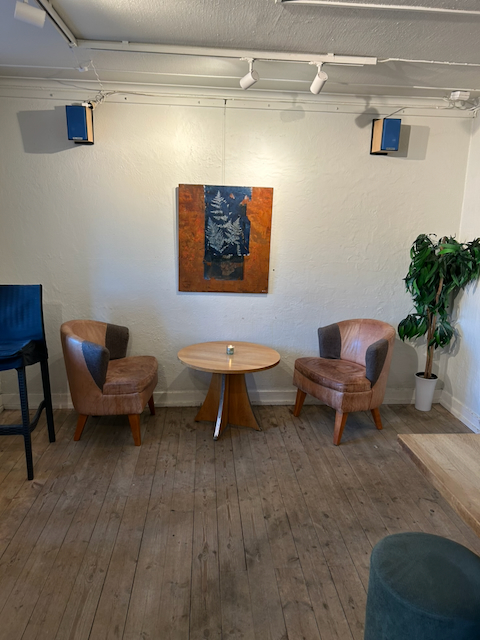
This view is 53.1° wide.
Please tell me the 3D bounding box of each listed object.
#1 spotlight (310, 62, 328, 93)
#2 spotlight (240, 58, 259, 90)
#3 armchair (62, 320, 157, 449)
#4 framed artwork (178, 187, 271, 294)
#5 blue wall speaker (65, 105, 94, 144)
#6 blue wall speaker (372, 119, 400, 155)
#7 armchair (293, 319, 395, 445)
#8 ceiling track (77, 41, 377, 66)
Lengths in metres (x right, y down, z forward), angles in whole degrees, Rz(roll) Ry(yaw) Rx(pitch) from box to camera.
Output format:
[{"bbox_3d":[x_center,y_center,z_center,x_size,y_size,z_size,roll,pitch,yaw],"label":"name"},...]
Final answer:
[{"bbox_3d":[0.456,-1.385,2.745,0.076,0.162,0.117,-3,13,-22],"label":"spotlight"},{"bbox_3d":[0.055,-1.389,2.707,0.076,0.162,0.117,-7,15,-37],"label":"spotlight"},{"bbox_3d":[-0.943,0.410,3.458,0.618,0.775,0.638,2,12,1],"label":"armchair"},{"bbox_3d":[-0.117,-0.609,3.707,0.706,0.810,0.035,1,12,-4],"label":"framed artwork"},{"bbox_3d":[-1.123,-1.376,3.387,0.137,0.223,0.167,1,15,-1],"label":"blue wall speaker"},{"bbox_3d":[1.077,-1.353,3.551,0.137,0.223,0.167,-1,14,-10],"label":"blue wall speaker"},{"bbox_3d":[0.819,0.420,3.638,0.618,0.775,0.638,-4,13,-27],"label":"armchair"},{"bbox_3d":[-0.050,-1.478,2.668,1.656,0.037,0.036,1,12,-4],"label":"ceiling track"}]

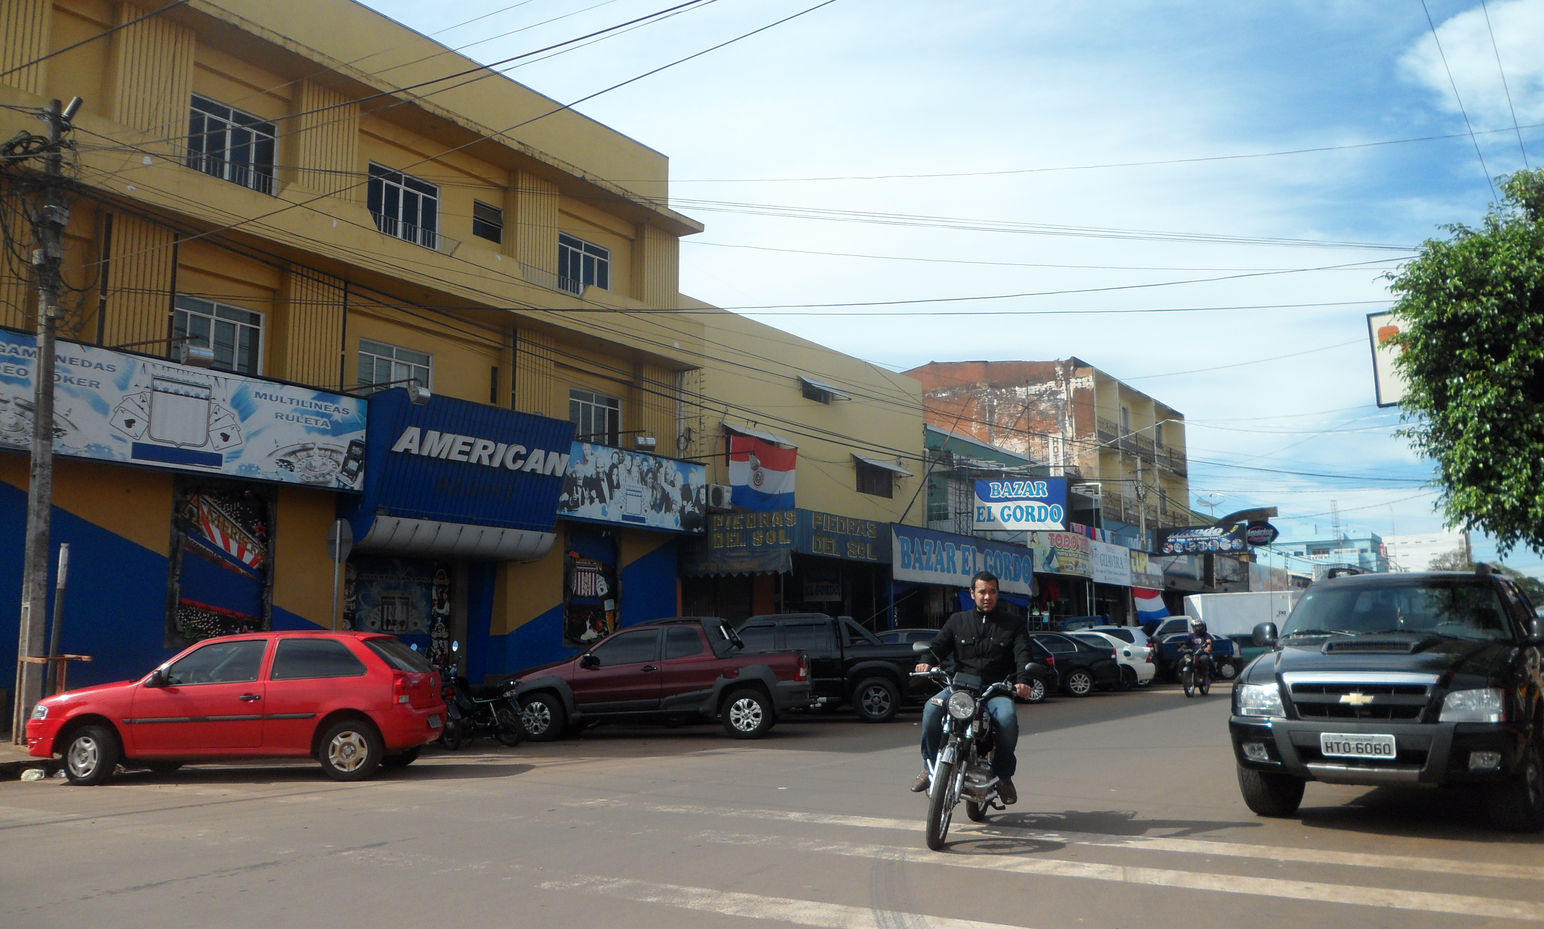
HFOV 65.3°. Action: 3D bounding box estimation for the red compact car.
[{"bbox_3d":[-5.275,2.412,12.226,3.920,1.420,1.650,-1,-9,0],"label":"red compact car"}]

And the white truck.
[{"bbox_3d":[15.081,5.815,40.840,5.076,2.726,1.950,-1,-9,2],"label":"white truck"}]

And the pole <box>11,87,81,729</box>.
[{"bbox_3d":[-8.369,-0.640,13.843,0.380,7.561,0.400,-7,-11,35],"label":"pole"}]

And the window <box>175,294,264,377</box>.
[{"bbox_3d":[-8.314,-1.842,18.116,0.120,1.170,1.401,-7,-11,35],"label":"window"}]

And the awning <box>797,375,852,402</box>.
[{"bbox_3d":[1.387,-1.983,30.995,0.570,0.330,1.725,-7,-11,35],"label":"awning"}]

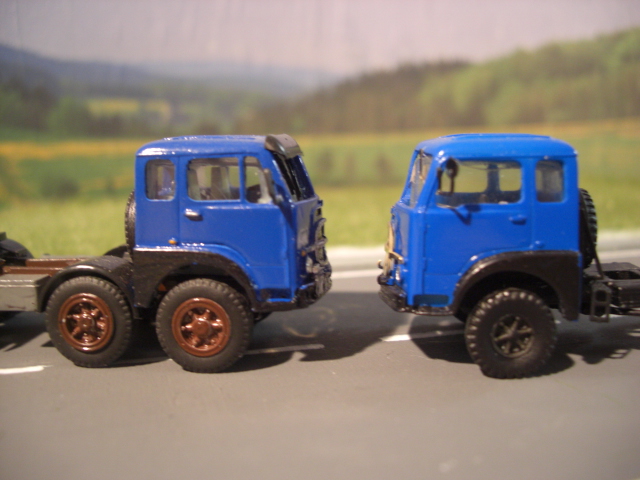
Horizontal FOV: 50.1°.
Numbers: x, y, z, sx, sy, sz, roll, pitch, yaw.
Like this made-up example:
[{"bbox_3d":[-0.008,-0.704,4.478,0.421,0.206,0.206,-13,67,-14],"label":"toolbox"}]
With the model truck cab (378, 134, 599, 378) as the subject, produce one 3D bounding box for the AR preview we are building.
[{"bbox_3d":[0.025,0.000,0.105,0.032,0.033,0.029,0,9,2],"label":"model truck cab"}]

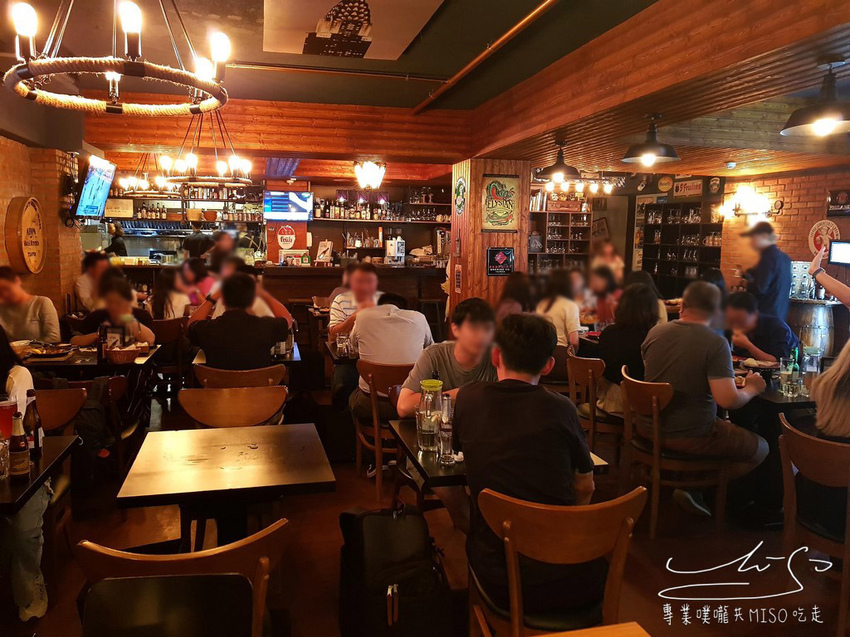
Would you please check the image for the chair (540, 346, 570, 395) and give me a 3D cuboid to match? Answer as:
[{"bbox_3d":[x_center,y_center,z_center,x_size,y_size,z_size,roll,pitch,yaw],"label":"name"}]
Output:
[{"bbox_3d":[0.993,0.509,5.191,0.500,0.810,0.500,-1,7,-15],"label":"chair"}]

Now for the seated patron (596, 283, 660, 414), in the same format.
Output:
[{"bbox_3d":[1.420,0.400,4.245,0.750,1.240,0.460,-1,7,-17],"label":"seated patron"}]

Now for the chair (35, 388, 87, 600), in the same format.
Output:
[{"bbox_3d":[-1.692,0.767,2.637,0.470,0.820,0.520,-1,7,-15],"label":"chair"}]

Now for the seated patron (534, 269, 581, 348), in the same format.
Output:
[{"bbox_3d":[1.112,0.254,5.232,0.680,1.310,0.450,-3,8,-31],"label":"seated patron"}]

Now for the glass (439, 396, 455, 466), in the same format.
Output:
[{"bbox_3d":[0.081,0.381,2.205,0.058,0.226,0.058,-1,7,-15],"label":"glass"}]

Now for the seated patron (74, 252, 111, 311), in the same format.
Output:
[{"bbox_3d":[-2.982,0.046,6.000,0.800,1.300,0.500,6,8,35],"label":"seated patron"}]

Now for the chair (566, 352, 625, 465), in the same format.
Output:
[{"bbox_3d":[1.208,0.598,4.201,0.500,0.780,0.470,0,6,-7],"label":"chair"}]

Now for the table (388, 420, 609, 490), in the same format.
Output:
[{"bbox_3d":[0.242,0.855,2.565,0.660,0.750,0.670,-1,7,-14],"label":"table"}]

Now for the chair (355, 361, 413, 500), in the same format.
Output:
[{"bbox_3d":[-0.197,0.640,4.013,0.500,0.810,0.510,-2,7,-18],"label":"chair"}]

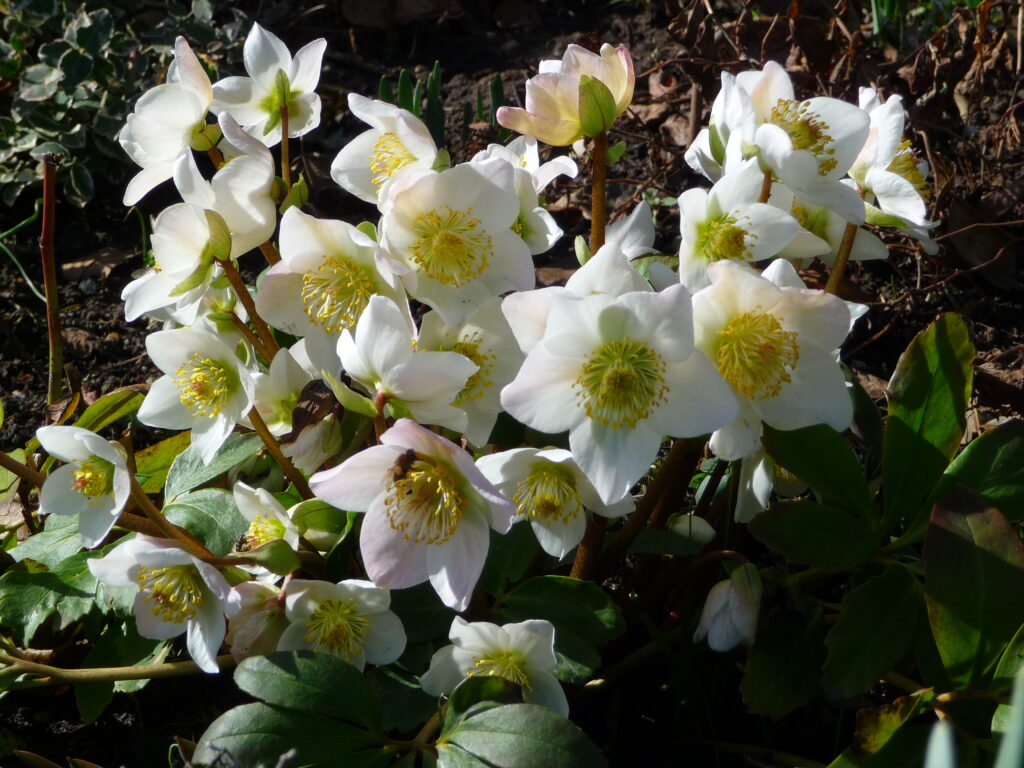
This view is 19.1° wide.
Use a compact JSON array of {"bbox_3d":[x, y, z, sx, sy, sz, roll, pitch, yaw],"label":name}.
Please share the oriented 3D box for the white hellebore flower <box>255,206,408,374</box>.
[{"bbox_3d":[-0.067,-0.035,1.150,0.058,0.058,0.030,13,12,22],"label":"white hellebore flower"}]

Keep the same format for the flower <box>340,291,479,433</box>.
[{"bbox_3d":[-0.037,-0.007,1.080,0.048,0.042,0.030,10,34,18],"label":"flower"}]

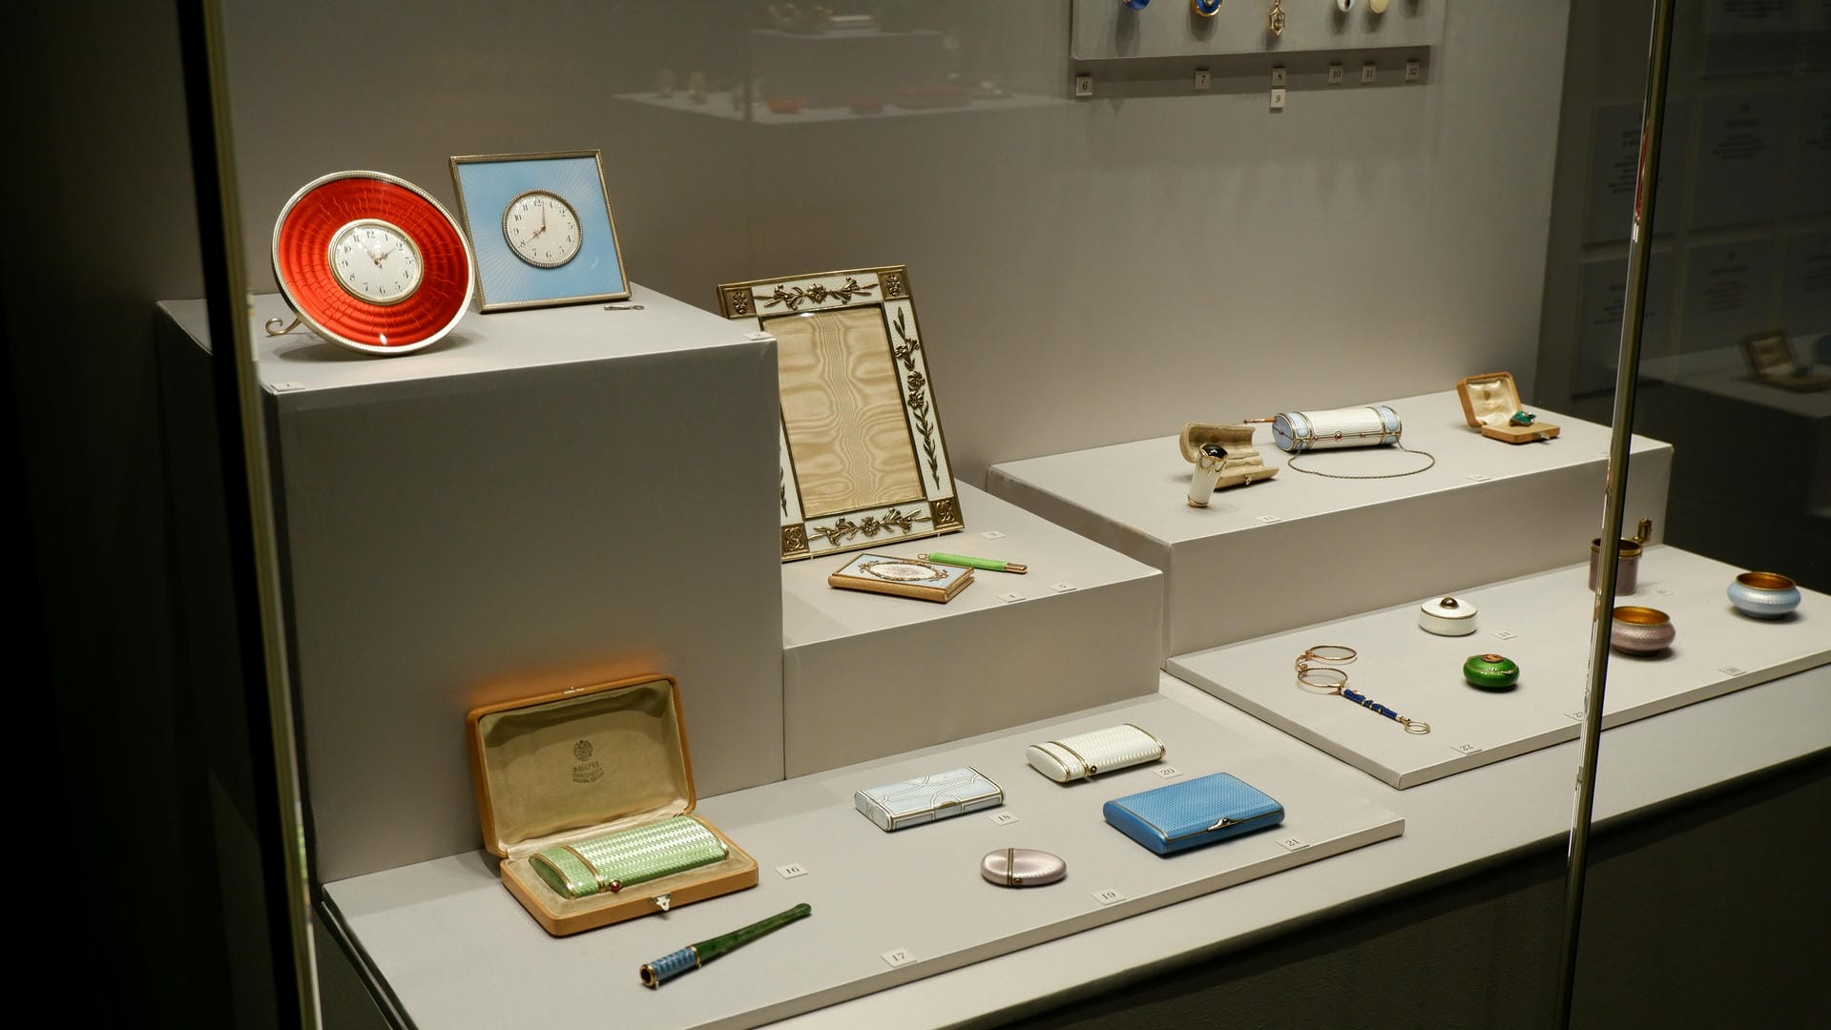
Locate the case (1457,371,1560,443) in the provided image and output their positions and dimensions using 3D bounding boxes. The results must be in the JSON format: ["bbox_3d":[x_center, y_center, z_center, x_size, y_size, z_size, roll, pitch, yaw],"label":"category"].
[{"bbox_3d":[0.540,-0.097,1.675,0.060,0.046,0.071,-9,19,-29],"label":"case"}]

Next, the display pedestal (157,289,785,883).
[{"bbox_3d":[-0.286,0.014,1.202,0.291,0.285,0.308,-9,19,-29],"label":"display pedestal"}]

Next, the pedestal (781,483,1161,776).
[{"bbox_3d":[-0.030,0.068,1.369,0.296,0.088,0.306,-9,19,-29],"label":"pedestal"}]

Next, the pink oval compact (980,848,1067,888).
[{"bbox_3d":[0.062,0.202,1.056,0.049,0.011,0.039,0,17,1],"label":"pink oval compact"}]

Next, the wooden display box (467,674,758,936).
[{"bbox_3d":[-0.172,0.162,1.055,0.124,0.087,0.123,-9,19,-29],"label":"wooden display box"}]

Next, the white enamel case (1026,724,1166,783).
[{"bbox_3d":[0.120,0.158,1.222,0.076,0.017,0.054,-10,19,-30],"label":"white enamel case"}]

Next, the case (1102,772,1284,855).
[{"bbox_3d":[0.168,0.181,1.116,0.098,0.018,0.063,-9,19,-29],"label":"case"}]

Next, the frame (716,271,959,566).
[{"bbox_3d":[-0.063,-0.074,1.392,0.159,0.206,0.043,-10,-2,-30],"label":"frame"}]

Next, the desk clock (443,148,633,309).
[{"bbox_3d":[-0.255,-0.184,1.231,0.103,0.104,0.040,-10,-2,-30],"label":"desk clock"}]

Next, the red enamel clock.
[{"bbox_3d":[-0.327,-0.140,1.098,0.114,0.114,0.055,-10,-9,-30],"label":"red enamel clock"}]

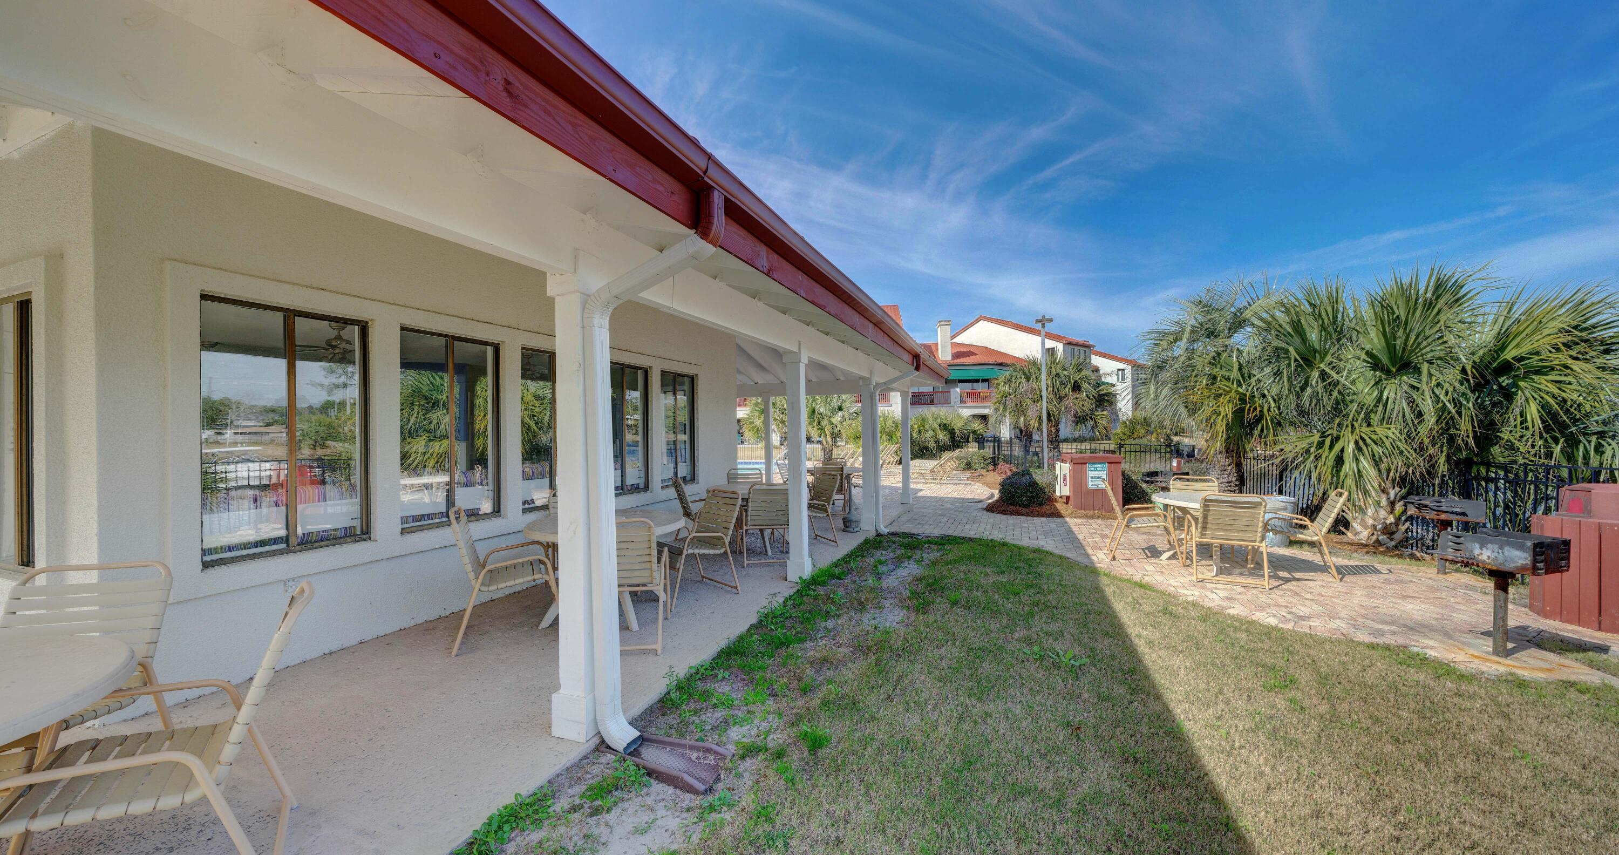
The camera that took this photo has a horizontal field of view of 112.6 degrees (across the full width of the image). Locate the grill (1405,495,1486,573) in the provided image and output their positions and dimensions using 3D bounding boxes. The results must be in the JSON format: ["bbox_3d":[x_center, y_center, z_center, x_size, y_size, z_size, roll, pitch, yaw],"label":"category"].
[{"bbox_3d":[6.718,1.157,5.726,0.386,0.821,0.500,0,0,-43],"label":"grill"}]

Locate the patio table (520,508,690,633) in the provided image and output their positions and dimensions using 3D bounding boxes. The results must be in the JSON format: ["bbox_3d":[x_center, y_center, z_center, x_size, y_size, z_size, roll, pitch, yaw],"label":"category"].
[{"bbox_3d":[-1.627,1.161,4.419,1.220,0.750,1.220,-1,0,21],"label":"patio table"}]

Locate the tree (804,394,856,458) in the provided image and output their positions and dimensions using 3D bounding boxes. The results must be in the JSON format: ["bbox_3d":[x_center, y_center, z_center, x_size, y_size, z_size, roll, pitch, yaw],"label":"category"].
[{"bbox_3d":[0.833,-0.574,24.500,3.100,4.200,3.100,-1,-1,21],"label":"tree"}]

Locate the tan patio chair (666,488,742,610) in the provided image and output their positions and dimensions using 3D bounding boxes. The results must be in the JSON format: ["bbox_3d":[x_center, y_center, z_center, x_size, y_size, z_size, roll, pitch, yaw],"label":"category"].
[{"bbox_3d":[-1.085,1.091,4.964,0.750,0.880,0.600,-1,0,-44],"label":"tan patio chair"}]

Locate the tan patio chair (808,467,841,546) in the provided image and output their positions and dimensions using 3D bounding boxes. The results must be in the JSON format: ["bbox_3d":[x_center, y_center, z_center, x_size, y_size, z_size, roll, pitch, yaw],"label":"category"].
[{"bbox_3d":[-0.057,1.050,6.904,0.750,0.915,0.590,0,0,-27],"label":"tan patio chair"}]

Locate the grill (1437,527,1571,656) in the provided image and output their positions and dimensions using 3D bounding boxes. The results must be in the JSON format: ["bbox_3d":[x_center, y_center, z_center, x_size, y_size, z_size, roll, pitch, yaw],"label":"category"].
[{"bbox_3d":[4.746,1.155,3.705,0.385,0.849,0.453,0,0,-13],"label":"grill"}]

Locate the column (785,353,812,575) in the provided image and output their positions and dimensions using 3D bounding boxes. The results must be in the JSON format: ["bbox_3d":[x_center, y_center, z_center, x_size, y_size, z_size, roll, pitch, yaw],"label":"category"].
[{"bbox_3d":[-0.108,0.378,5.394,0.200,2.280,0.200,-1,0,21],"label":"column"}]

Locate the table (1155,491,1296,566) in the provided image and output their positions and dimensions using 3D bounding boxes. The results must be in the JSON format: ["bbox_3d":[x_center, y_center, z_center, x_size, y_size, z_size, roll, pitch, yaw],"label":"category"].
[{"bbox_3d":[4.358,1.096,5.778,1.200,0.720,1.200,-1,0,21],"label":"table"}]

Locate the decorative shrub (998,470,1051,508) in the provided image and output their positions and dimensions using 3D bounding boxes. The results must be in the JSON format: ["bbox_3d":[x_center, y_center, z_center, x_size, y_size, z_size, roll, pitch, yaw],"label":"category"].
[{"bbox_3d":[4.132,1.179,10.368,0.950,0.760,0.950,-1,-1,21],"label":"decorative shrub"}]

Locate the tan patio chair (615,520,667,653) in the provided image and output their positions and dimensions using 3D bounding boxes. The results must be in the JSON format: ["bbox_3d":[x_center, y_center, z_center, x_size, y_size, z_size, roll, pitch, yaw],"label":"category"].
[{"bbox_3d":[-1.295,1.056,3.834,0.576,0.871,0.727,-1,-1,-7],"label":"tan patio chair"}]

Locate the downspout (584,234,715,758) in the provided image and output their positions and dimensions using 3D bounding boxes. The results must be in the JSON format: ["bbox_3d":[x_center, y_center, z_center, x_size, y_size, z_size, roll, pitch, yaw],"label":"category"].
[{"bbox_3d":[-0.734,0.328,2.533,0.636,2.390,0.115,-1,-1,21],"label":"downspout"}]

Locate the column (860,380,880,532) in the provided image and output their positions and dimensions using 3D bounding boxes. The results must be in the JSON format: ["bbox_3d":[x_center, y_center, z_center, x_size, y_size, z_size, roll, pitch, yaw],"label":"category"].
[{"bbox_3d":[0.895,0.371,7.998,0.200,2.280,0.200,-1,0,21],"label":"column"}]

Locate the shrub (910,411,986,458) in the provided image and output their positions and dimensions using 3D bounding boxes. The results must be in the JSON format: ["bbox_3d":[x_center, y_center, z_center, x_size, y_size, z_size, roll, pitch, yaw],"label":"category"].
[{"bbox_3d":[5.600,0.407,22.000,3.200,2.160,2.600,-1,0,14],"label":"shrub"}]

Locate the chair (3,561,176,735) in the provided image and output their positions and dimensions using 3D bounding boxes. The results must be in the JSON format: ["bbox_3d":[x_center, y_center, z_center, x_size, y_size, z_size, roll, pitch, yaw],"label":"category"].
[{"bbox_3d":[-3.022,1.063,2.105,0.576,0.871,0.727,-1,-1,-25],"label":"chair"}]

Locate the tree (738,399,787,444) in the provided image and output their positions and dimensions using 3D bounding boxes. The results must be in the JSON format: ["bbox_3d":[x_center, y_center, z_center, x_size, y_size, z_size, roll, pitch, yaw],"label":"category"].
[{"bbox_3d":[-1.677,-0.760,27.000,3.300,4.200,3.300,-1,-1,21],"label":"tree"}]

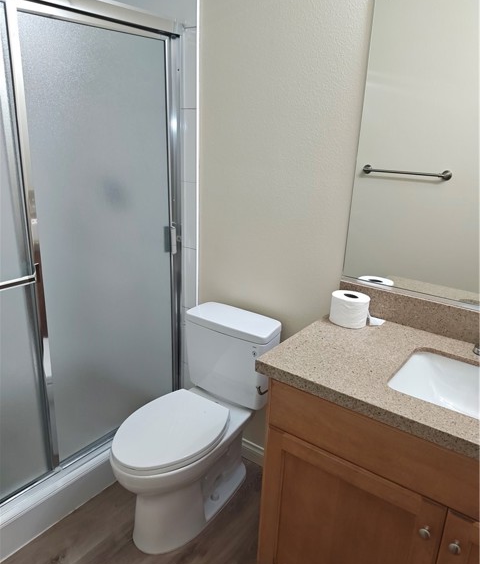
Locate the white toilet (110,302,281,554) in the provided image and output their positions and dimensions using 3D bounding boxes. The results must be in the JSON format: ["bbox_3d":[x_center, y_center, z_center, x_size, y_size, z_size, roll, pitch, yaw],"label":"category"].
[{"bbox_3d":[-0.199,0.559,1.820,0.420,0.733,0.729,15,22,34],"label":"white toilet"}]

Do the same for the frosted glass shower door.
[{"bbox_3d":[-0.504,-0.116,1.842,0.040,1.637,0.634,15,22,34],"label":"frosted glass shower door"}]

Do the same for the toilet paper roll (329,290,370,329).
[{"bbox_3d":[0.378,0.091,1.594,0.128,0.093,0.128,2,18,-1],"label":"toilet paper roll"}]

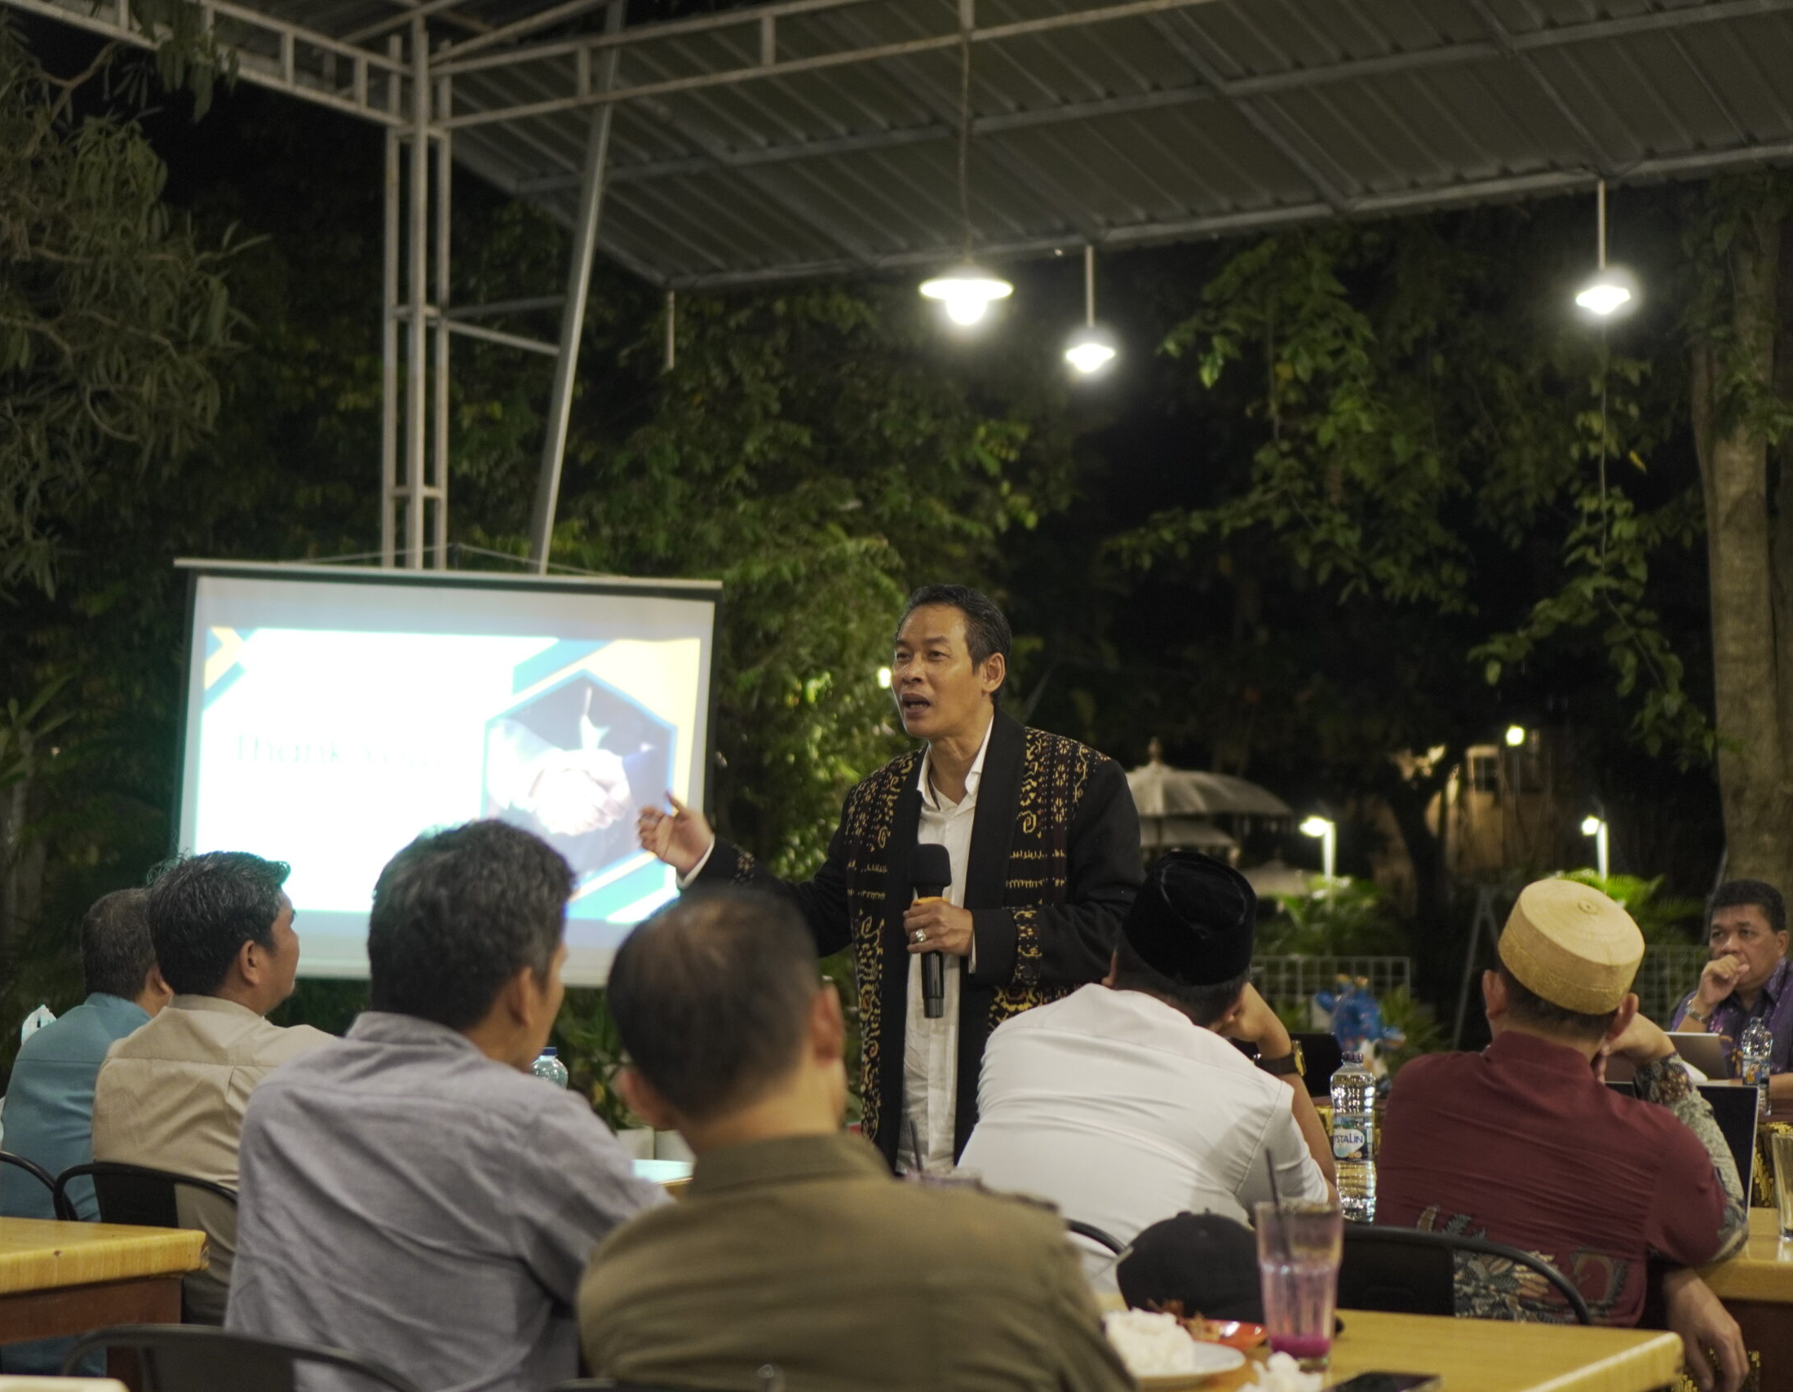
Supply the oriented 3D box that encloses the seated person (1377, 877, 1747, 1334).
[{"bbox_3d":[0.825,0.838,3.730,0.480,1.210,0.700,-2,-5,22],"label":"seated person"}]

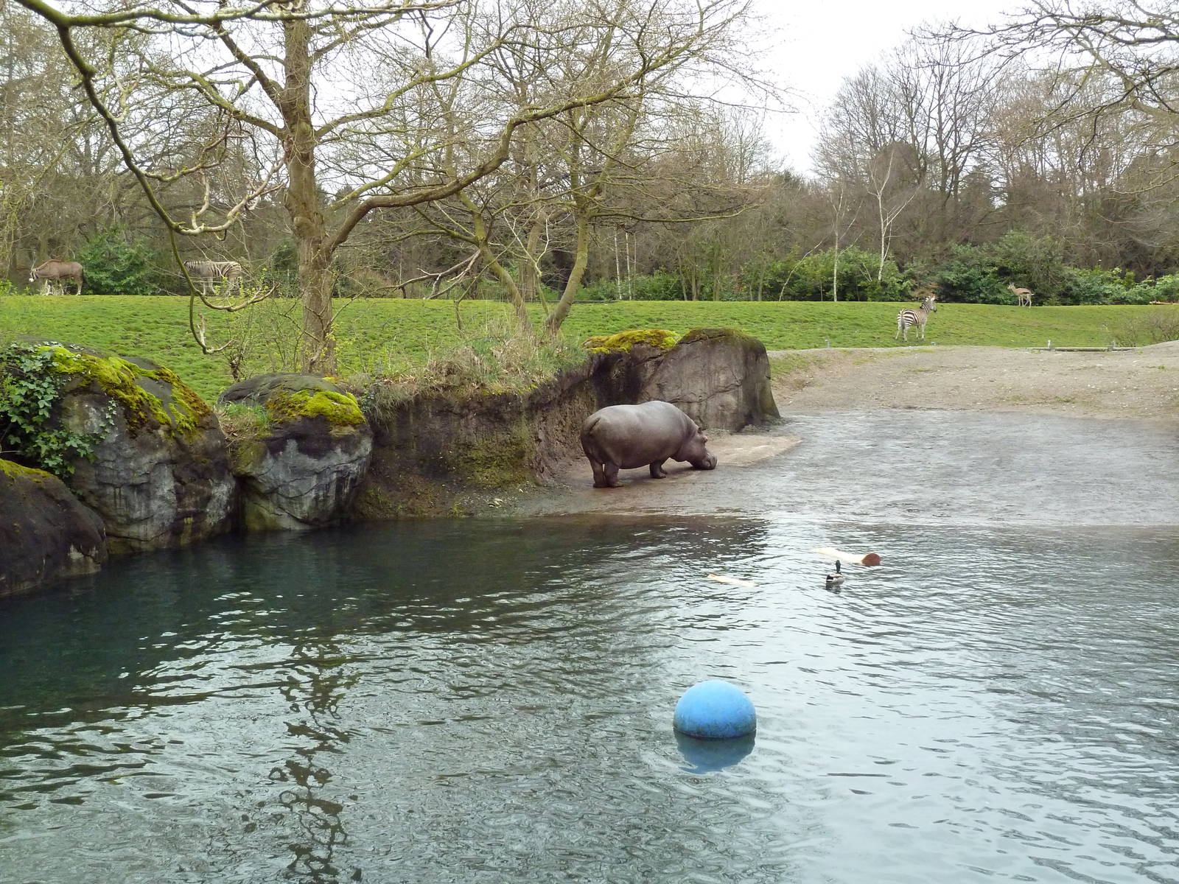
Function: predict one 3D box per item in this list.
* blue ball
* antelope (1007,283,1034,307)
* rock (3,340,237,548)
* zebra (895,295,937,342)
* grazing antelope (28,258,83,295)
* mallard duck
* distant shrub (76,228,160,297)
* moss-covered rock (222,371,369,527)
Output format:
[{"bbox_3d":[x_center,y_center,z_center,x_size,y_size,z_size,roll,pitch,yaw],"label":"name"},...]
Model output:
[{"bbox_3d":[1.005,2.242,12.000,0.665,0.665,0.665,0,5,0],"label":"blue ball"},{"bbox_3d":[20.135,-6.862,70.000,1.150,1.130,0.330,3,6,30],"label":"antelope"},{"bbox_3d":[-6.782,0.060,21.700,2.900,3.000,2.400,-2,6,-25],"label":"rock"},{"bbox_3d":[13.291,-5.024,61.000,2.000,1.830,0.520,-4,7,-38],"label":"zebra"},{"bbox_3d":[-18.489,-5.737,52.000,1.880,1.270,0.500,-2,5,-17],"label":"grazing antelope"},{"bbox_3d":[2.992,1.608,18.300,0.200,0.300,0.450,3,6,29],"label":"mallard duck"},{"bbox_3d":[-17.885,-6.832,57.000,3.300,2.700,2.700,-2,5,-17],"label":"distant shrub"},{"bbox_3d":[-4.634,0.138,23.600,2.200,2.400,2.100,-2,6,-20],"label":"moss-covered rock"}]

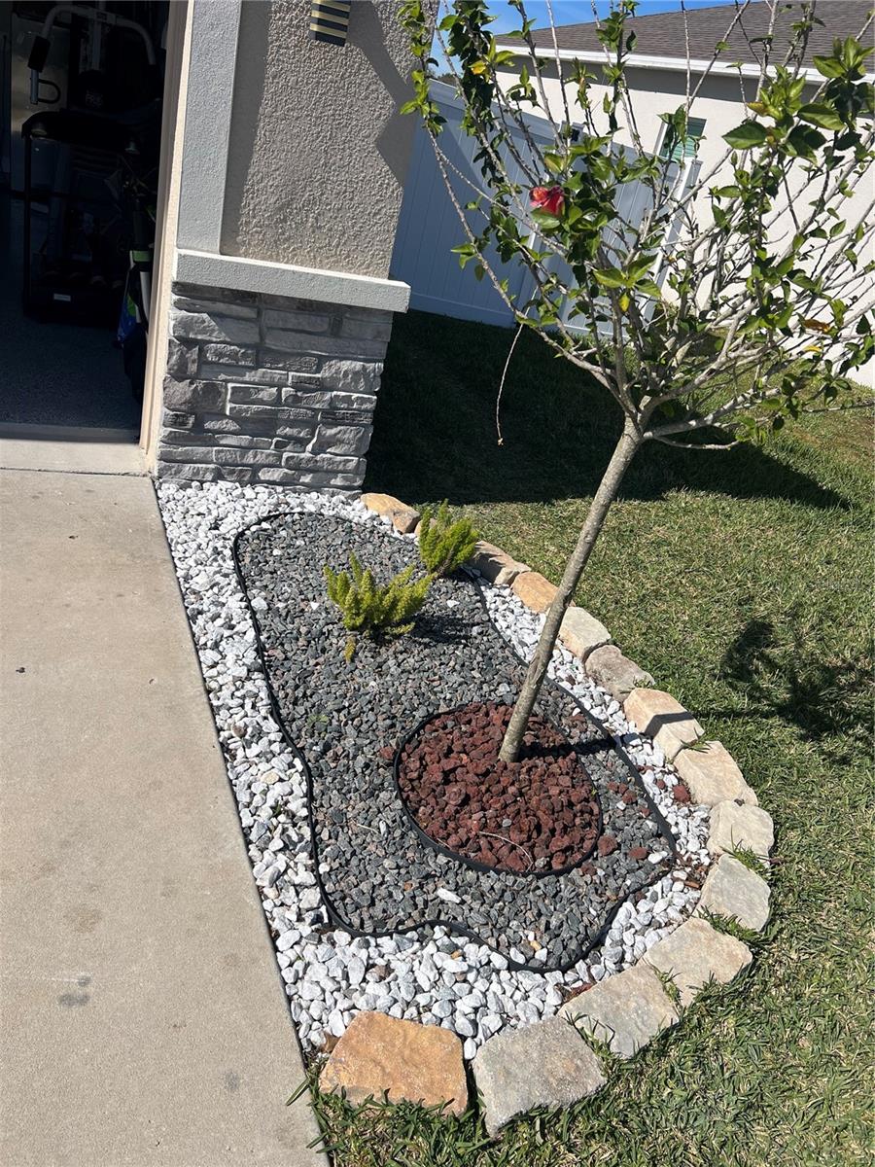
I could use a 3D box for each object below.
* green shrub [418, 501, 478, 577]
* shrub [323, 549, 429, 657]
[{"bbox_3d":[0.025,-0.167,3.499,0.250,0.265,0.250,13,28,0],"label":"green shrub"},{"bbox_3d":[-0.214,0.057,2.999,0.360,0.250,0.320,11,28,-4],"label":"shrub"}]

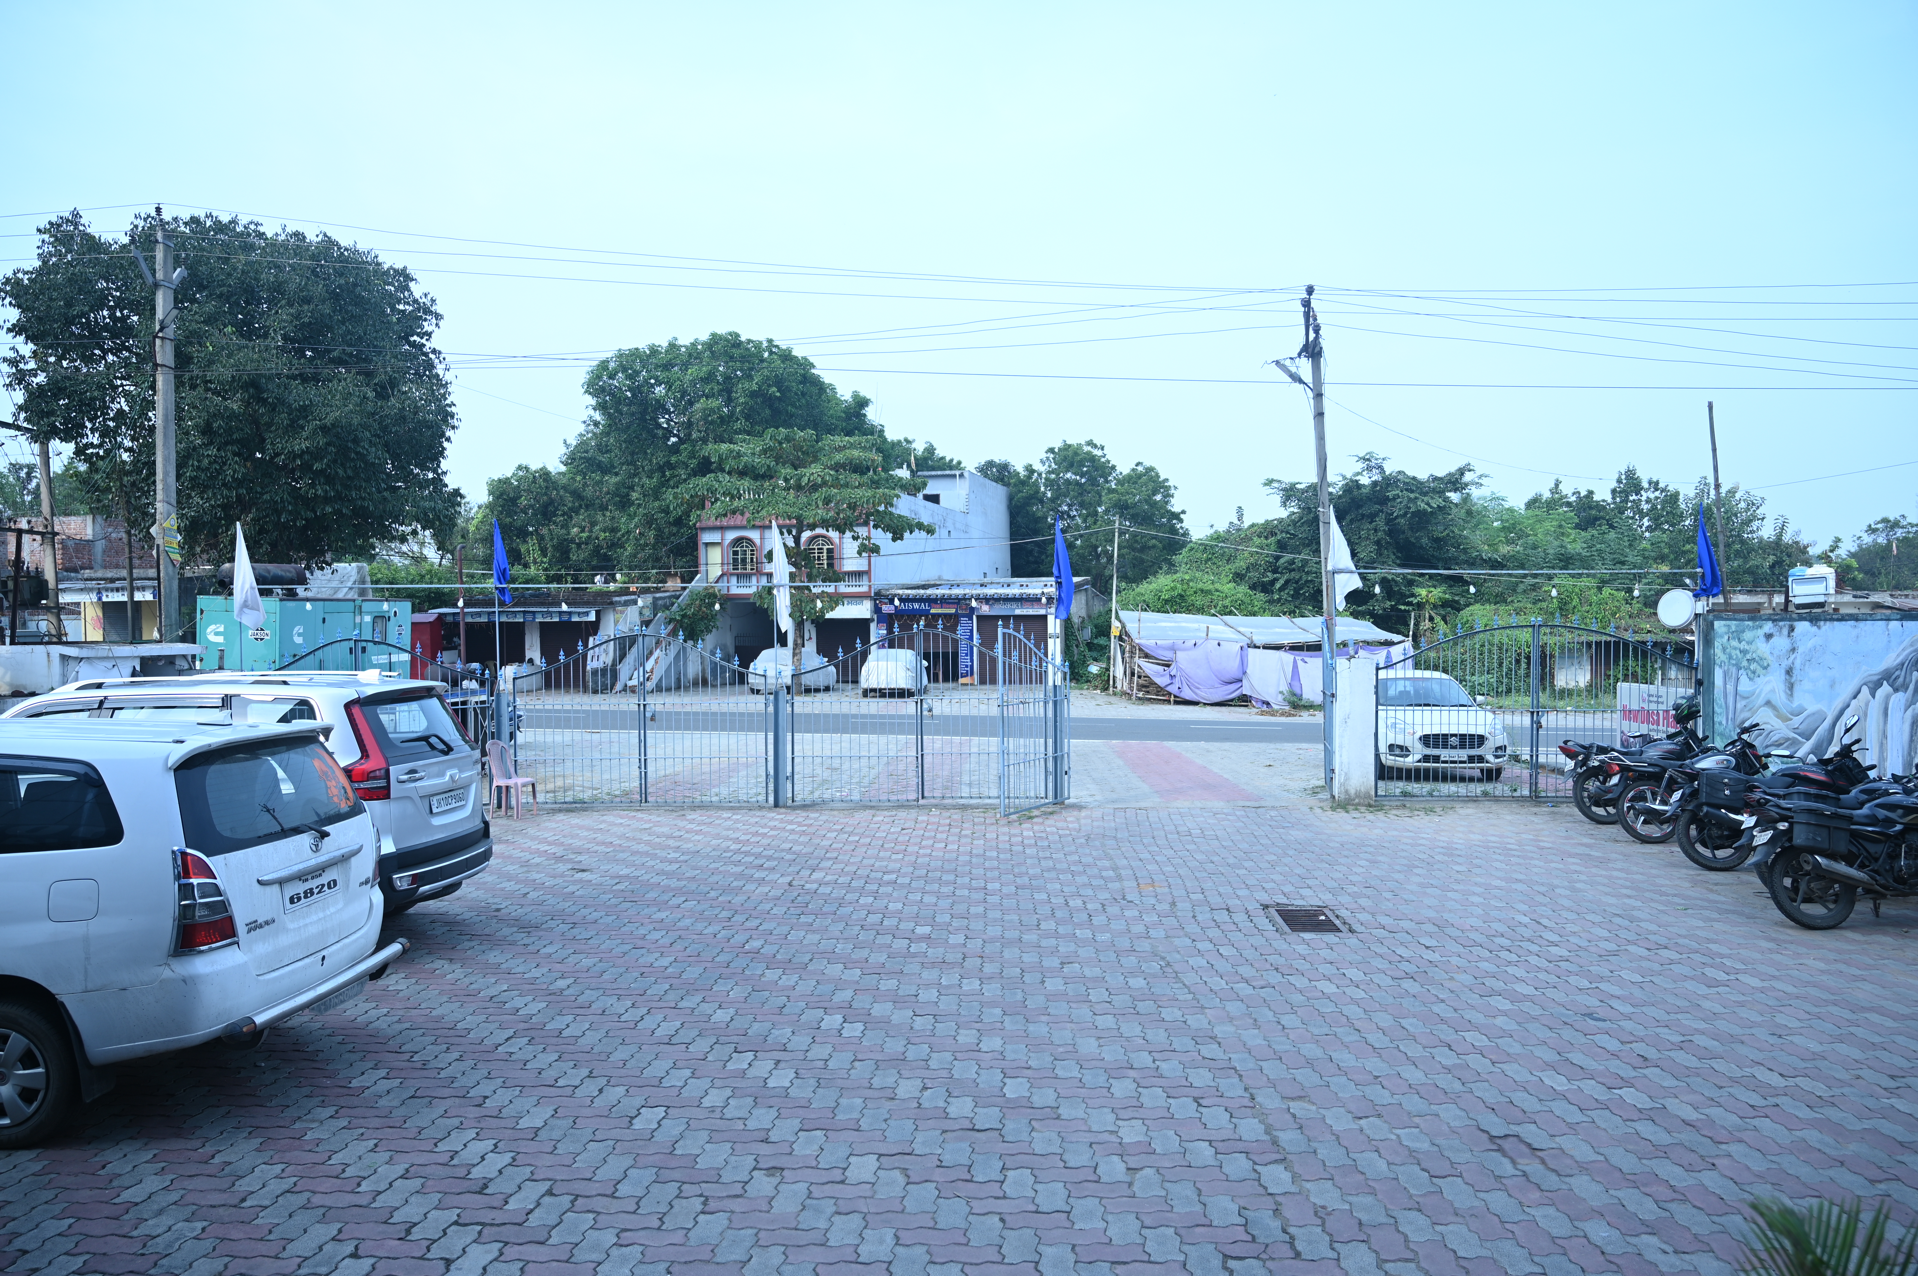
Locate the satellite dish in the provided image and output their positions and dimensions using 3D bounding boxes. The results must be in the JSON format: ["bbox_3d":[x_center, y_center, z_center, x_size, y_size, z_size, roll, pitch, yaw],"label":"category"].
[{"bbox_3d":[8.248,-0.341,14.700,0.170,0.450,0.450,-1,1,-33],"label":"satellite dish"}]

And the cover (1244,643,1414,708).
[{"bbox_3d":[8.842,0.891,30.479,4.126,1.500,0.400,0,1,12],"label":"cover"}]

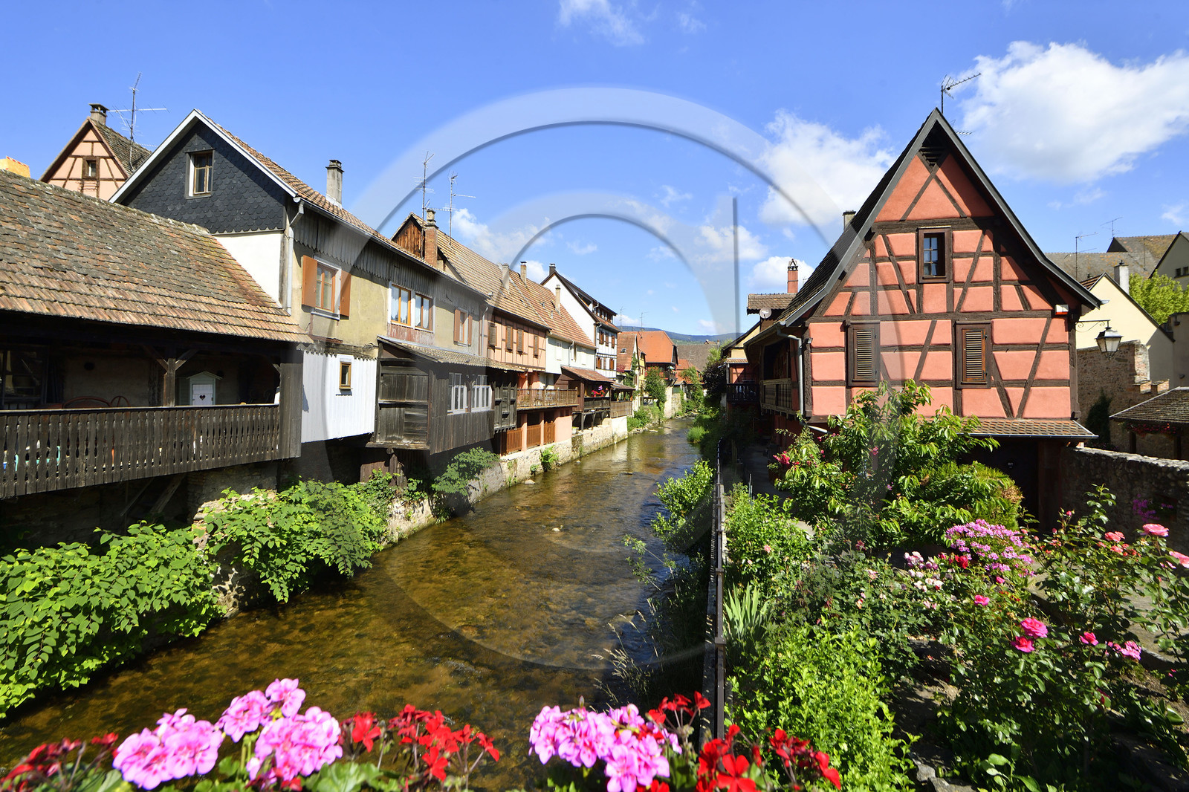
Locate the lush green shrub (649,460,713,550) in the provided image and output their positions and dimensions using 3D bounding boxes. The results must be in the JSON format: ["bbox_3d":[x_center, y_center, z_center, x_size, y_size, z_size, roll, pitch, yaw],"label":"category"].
[{"bbox_3d":[1.930,2.400,11.700,1.400,1.900,1.500,0,1,12],"label":"lush green shrub"}]

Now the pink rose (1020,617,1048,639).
[{"bbox_3d":[1.955,1.030,2.350,0.100,0.070,0.100,0,-1,37],"label":"pink rose"}]

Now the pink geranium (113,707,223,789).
[{"bbox_3d":[-0.580,0.482,0.720,0.125,0.100,0.115,0,0,0],"label":"pink geranium"}]

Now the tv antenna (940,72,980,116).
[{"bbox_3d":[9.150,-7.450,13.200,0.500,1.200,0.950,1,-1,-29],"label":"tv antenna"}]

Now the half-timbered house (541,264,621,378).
[{"bbox_3d":[-2.900,-6.000,55.500,9.300,13.500,8.200,0,0,18],"label":"half-timbered house"}]

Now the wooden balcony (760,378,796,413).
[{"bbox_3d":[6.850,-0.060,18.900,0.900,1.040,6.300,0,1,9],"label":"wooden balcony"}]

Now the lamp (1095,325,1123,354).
[{"bbox_3d":[12.580,-1.385,12.900,0.360,0.750,0.360,0,1,12],"label":"lamp"}]

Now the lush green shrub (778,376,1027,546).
[{"bbox_3d":[6.150,1.450,11.000,4.300,3.400,2.900,0,1,9],"label":"lush green shrub"}]

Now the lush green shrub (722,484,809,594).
[{"bbox_3d":[3.200,2.550,9.800,1.550,1.550,1.500,0,1,12],"label":"lush green shrub"}]

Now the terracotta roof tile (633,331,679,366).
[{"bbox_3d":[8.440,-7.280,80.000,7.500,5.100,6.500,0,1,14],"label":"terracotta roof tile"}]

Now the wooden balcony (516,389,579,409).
[{"bbox_3d":[-3.050,0.160,32.000,1.100,1.060,8.400,0,1,20],"label":"wooden balcony"}]

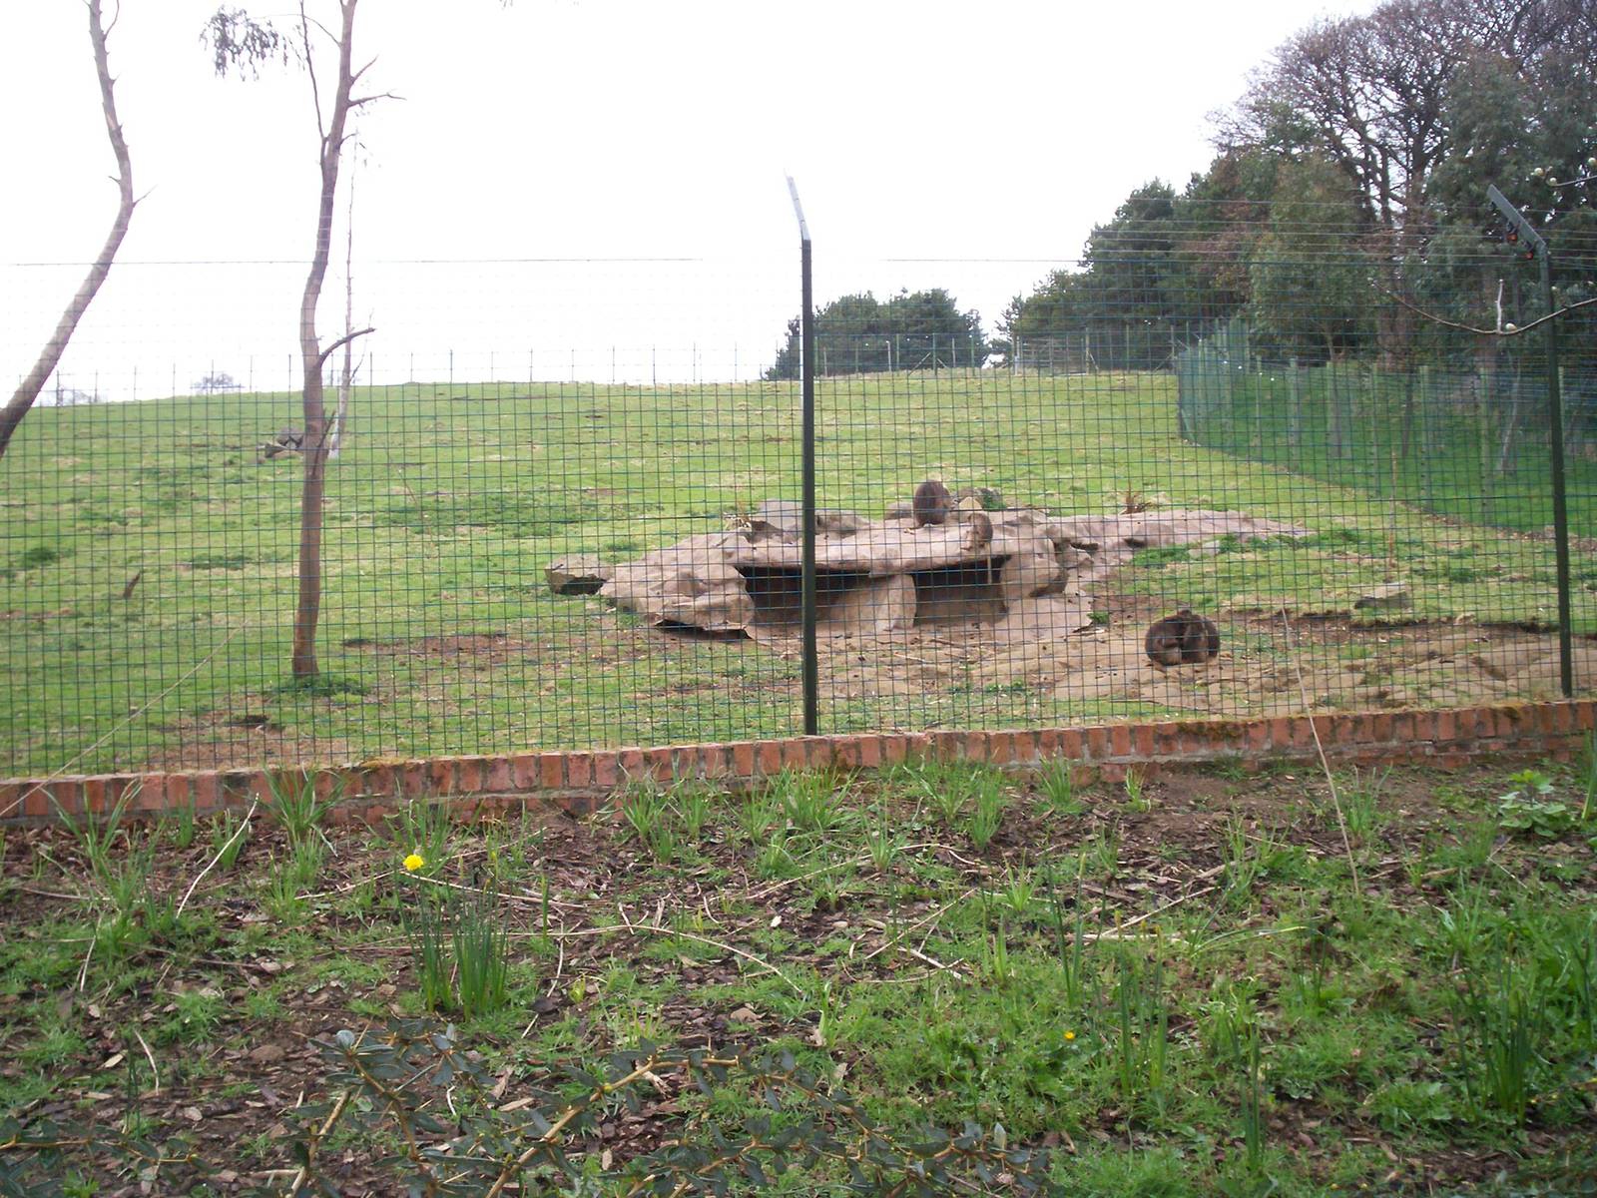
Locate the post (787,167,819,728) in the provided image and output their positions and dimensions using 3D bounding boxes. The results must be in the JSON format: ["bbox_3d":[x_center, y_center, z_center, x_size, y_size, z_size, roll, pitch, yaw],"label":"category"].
[{"bbox_3d":[0.005,-0.512,5.611,0.042,1.920,0.335,0,-2,-10],"label":"post"}]

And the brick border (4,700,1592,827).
[{"bbox_3d":[0.210,0.561,5.445,5.254,0.200,0.215,-2,-1,-10],"label":"brick border"}]

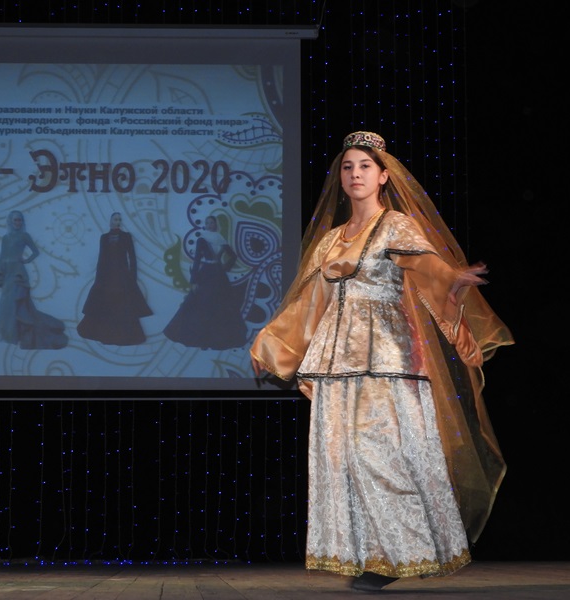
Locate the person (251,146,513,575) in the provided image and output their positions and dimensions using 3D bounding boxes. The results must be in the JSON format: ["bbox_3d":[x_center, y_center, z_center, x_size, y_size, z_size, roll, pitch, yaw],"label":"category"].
[{"bbox_3d":[0.378,0.135,6.820,0.800,1.480,0.520,-3,-7,25],"label":"person"}]

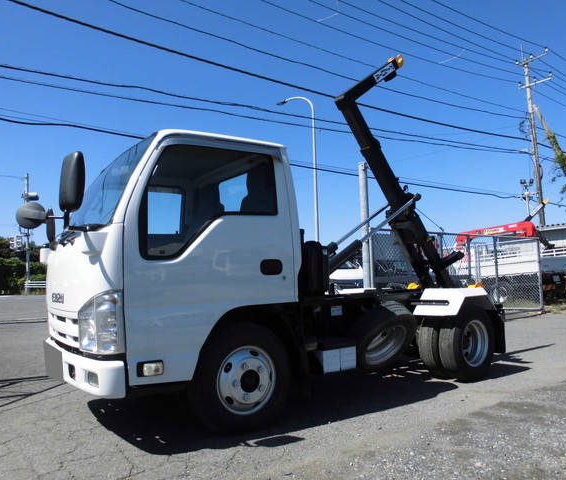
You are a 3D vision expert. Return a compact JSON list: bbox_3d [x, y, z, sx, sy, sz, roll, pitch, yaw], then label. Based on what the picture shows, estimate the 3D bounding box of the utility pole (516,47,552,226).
[{"bbox_3d":[11.366,-3.085,21.062,1.900,10.820,0.500,-6,-6,43],"label":"utility pole"}]

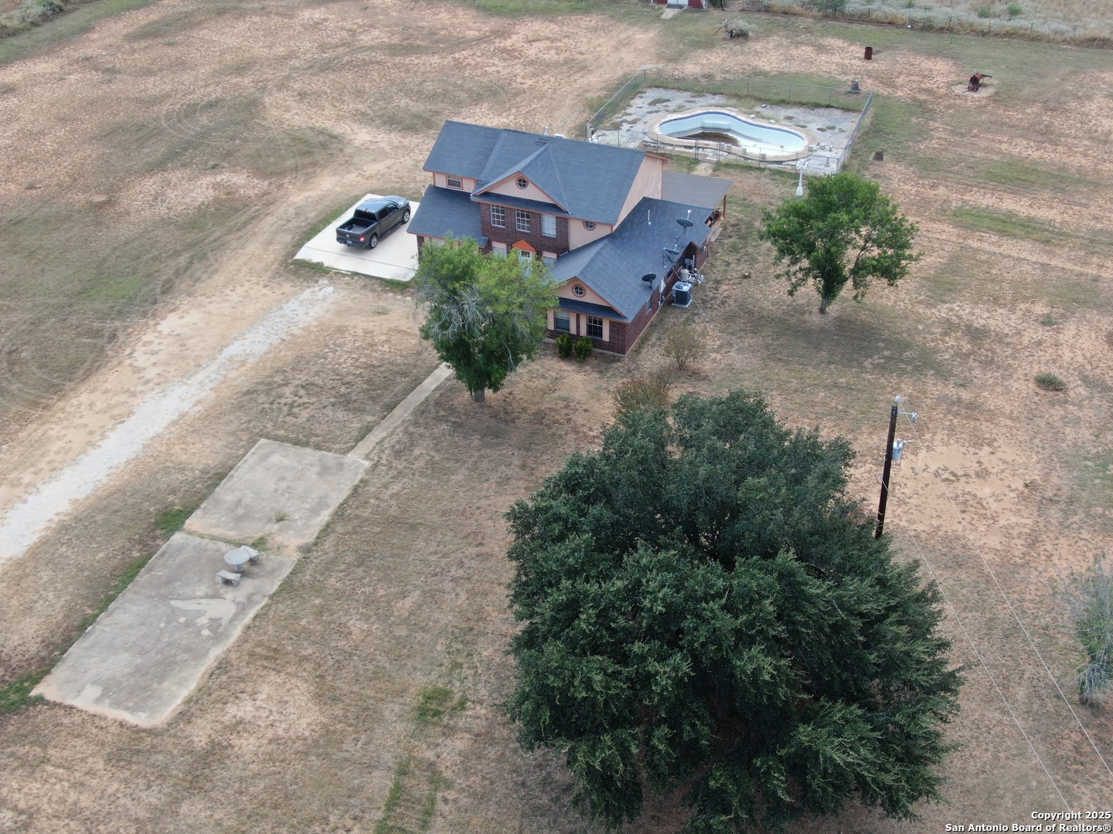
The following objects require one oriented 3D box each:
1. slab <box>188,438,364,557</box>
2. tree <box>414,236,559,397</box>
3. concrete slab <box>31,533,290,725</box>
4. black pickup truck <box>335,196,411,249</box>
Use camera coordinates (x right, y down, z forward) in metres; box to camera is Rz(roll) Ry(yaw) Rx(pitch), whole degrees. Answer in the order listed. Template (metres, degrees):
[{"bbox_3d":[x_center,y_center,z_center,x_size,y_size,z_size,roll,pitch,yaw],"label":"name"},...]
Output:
[{"bbox_3d":[-13.230,3.678,64.520,6.100,0.160,7.300,10,36,18],"label":"slab"},{"bbox_3d":[-3.500,-4.550,67.970,7.000,8.800,7.000,-2,35,1],"label":"tree"},{"bbox_3d":[-16.459,8.761,57.355,6.150,0.160,10.600,10,36,18],"label":"concrete slab"},{"bbox_3d":[-11.589,-12.644,86.367,2.100,1.960,5.900,14,38,23],"label":"black pickup truck"}]

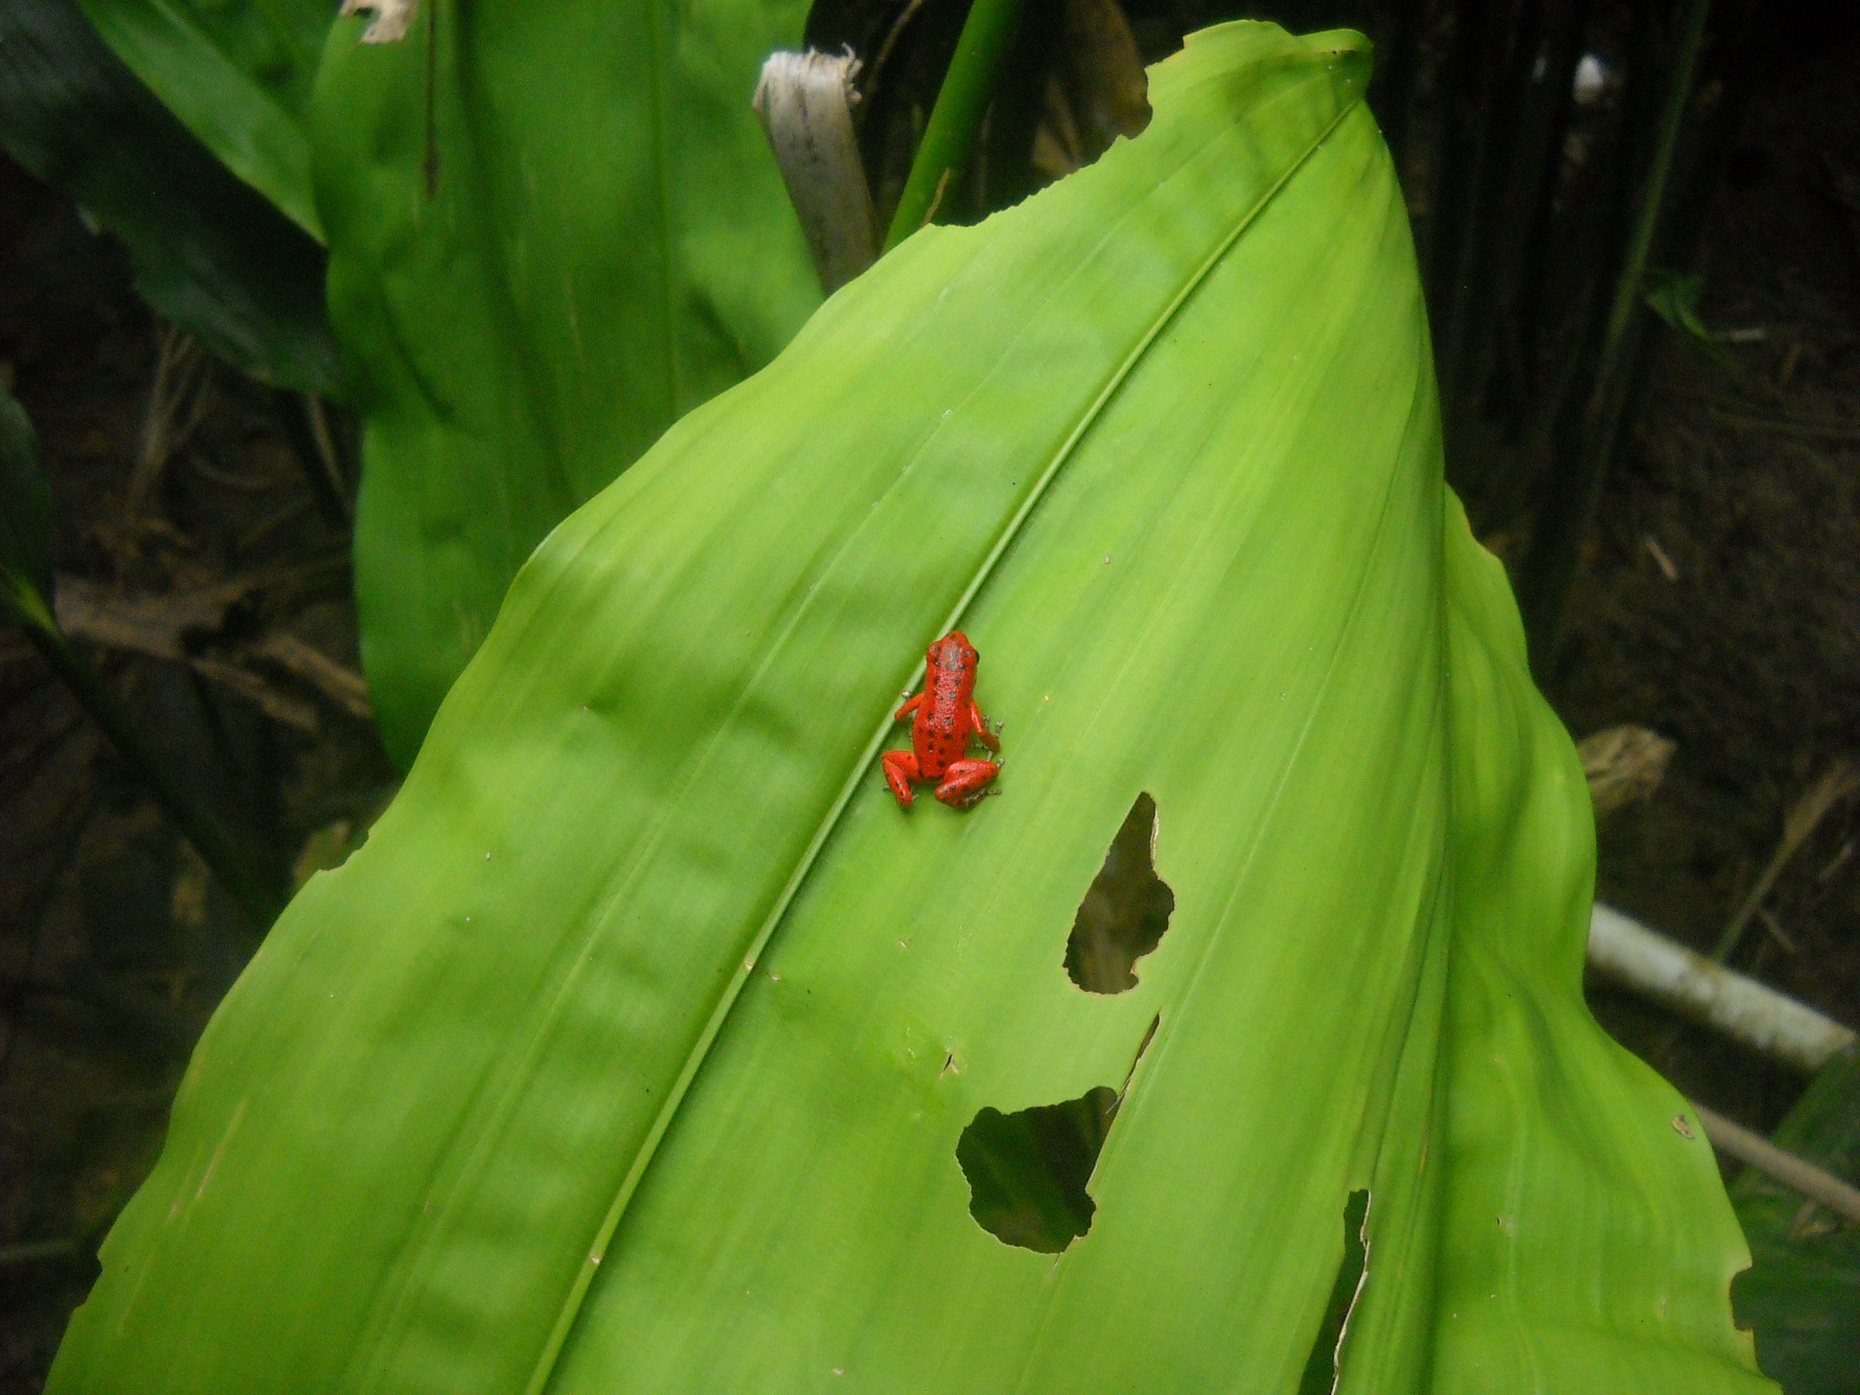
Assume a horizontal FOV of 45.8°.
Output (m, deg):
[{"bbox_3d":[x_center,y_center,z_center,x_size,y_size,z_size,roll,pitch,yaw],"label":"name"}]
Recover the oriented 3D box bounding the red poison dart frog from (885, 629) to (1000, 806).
[{"bbox_3d":[0.002,0.003,0.276,0.015,0.009,0.022,3,55,9],"label":"red poison dart frog"}]

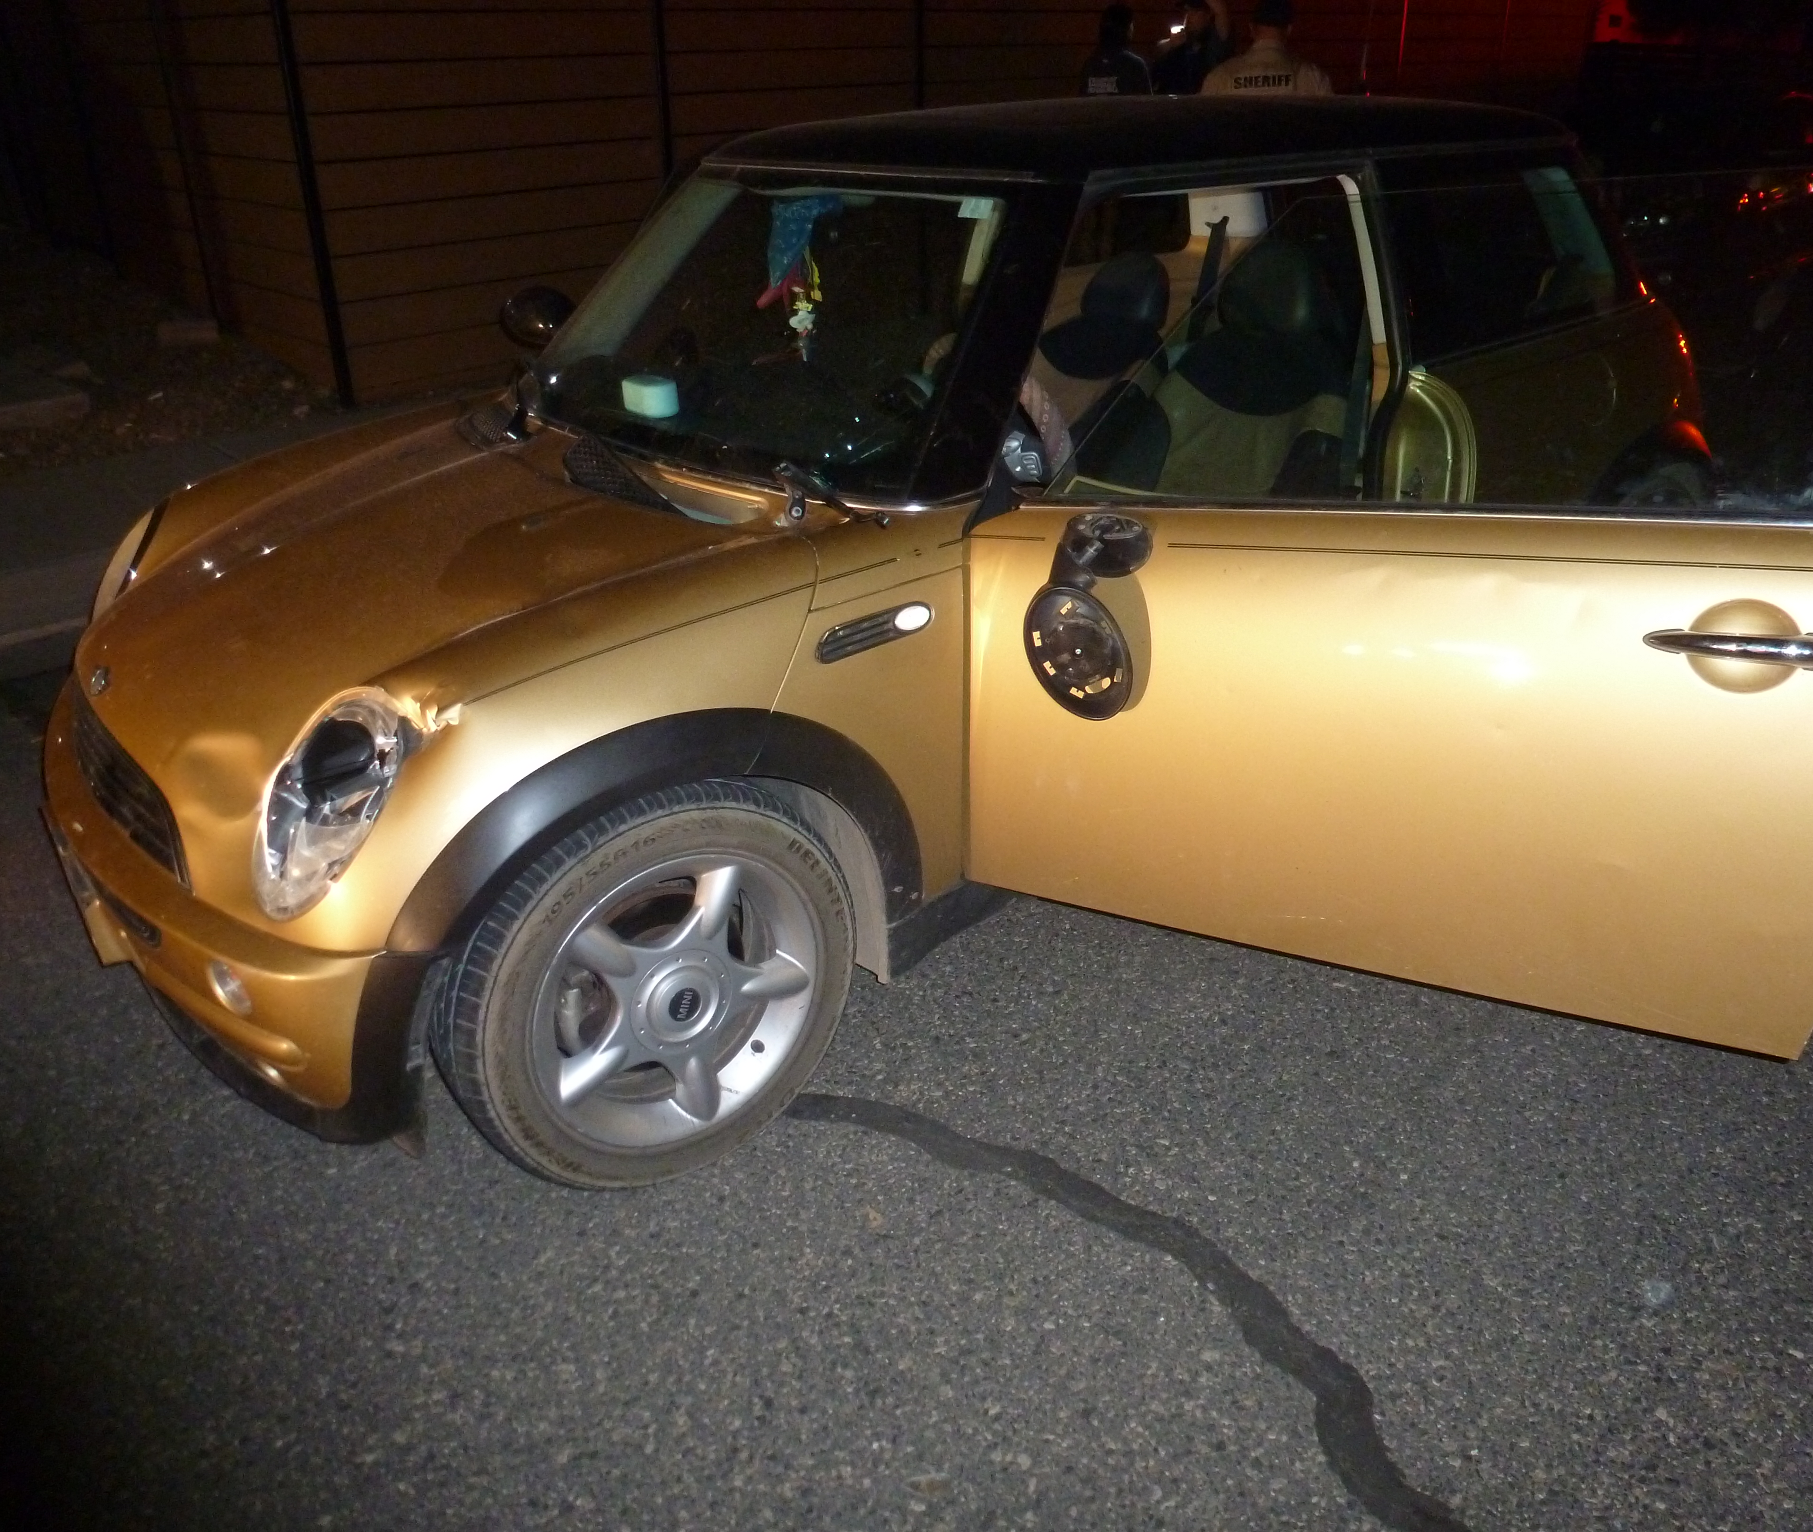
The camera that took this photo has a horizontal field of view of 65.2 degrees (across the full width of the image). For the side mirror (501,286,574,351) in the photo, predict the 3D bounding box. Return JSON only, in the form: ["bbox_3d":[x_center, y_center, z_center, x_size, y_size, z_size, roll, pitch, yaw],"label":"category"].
[{"bbox_3d":[-0.842,-1.031,3.259,0.131,0.156,0.201,-19,29,-30],"label":"side mirror"}]

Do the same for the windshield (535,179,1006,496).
[{"bbox_3d":[-0.334,-0.826,2.581,1.407,0.146,0.672,28,85,49],"label":"windshield"}]

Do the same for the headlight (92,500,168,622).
[{"bbox_3d":[-1.466,-0.352,2.720,0.211,0.281,0.231,-19,29,-30],"label":"headlight"}]

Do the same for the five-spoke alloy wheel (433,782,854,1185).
[{"bbox_3d":[-0.363,0.304,2.058,0.613,0.613,0.201,-19,29,-30],"label":"five-spoke alloy wheel"}]

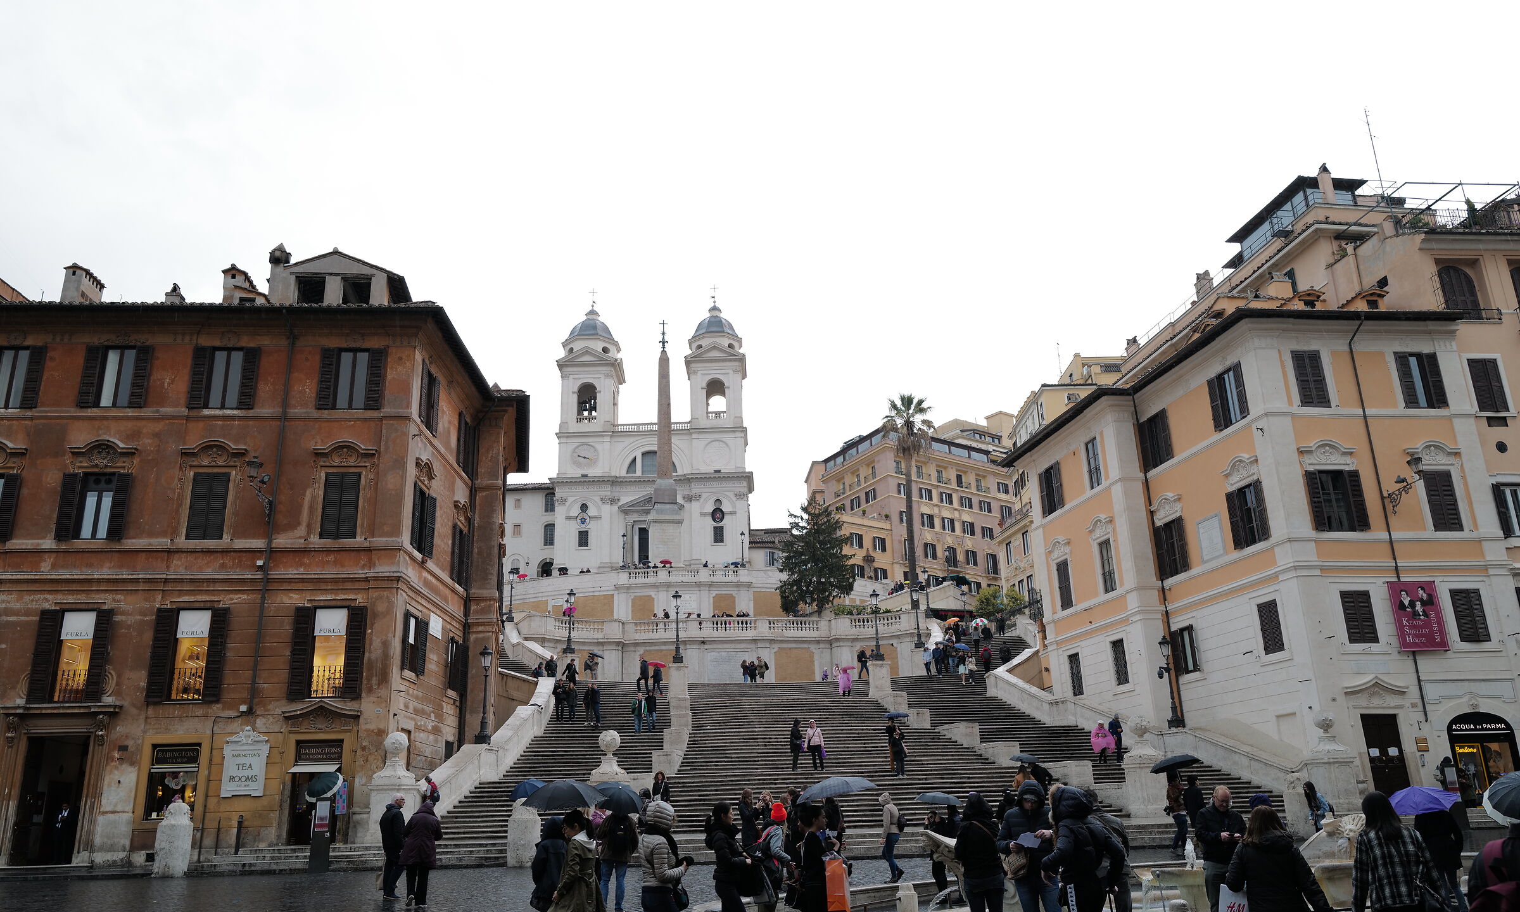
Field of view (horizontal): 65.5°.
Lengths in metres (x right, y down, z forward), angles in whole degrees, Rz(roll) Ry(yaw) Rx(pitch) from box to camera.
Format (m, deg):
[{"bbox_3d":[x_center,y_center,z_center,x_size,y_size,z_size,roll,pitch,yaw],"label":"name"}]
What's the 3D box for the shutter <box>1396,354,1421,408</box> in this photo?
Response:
[{"bbox_3d":[24.144,-2.804,44.098,0.560,2.150,0.070,0,-18,-4],"label":"shutter"}]

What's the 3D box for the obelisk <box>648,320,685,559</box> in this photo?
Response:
[{"bbox_3d":[-9.499,0.225,120.483,3.700,29.936,3.700,-2,-18,0],"label":"obelisk"}]

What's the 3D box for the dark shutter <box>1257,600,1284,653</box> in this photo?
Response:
[{"bbox_3d":[18.578,6.236,42.999,0.080,1.850,1.150,2,-18,-9],"label":"dark shutter"}]

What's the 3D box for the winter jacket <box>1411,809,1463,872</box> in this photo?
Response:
[{"bbox_3d":[9.704,5.488,16.967,0.500,0.907,0.340,-3,-18,5],"label":"winter jacket"}]

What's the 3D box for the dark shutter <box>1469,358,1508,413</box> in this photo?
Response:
[{"bbox_3d":[27.616,-2.656,44.825,1.206,2.158,0.060,0,-18,-6],"label":"dark shutter"}]

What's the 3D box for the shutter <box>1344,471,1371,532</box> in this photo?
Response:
[{"bbox_3d":[21.509,1.594,42.532,0.550,2.180,0.070,0,-18,-4],"label":"shutter"}]

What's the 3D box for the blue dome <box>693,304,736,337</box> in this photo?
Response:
[{"bbox_3d":[-5.599,-16.764,147.298,5.600,4.200,5.600,-1,-18,0],"label":"blue dome"}]

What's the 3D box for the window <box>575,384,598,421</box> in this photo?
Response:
[{"bbox_3d":[-22.136,-6.900,150.982,2.729,5.178,0.600,-2,-18,0],"label":"window"}]

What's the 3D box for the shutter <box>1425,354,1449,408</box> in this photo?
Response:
[{"bbox_3d":[25.534,-2.848,44.648,0.520,2.189,0.060,-2,-18,0],"label":"shutter"}]

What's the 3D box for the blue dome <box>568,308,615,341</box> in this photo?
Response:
[{"bbox_3d":[-22.454,-17.160,157.461,6.100,5.000,6.100,-2,-18,0],"label":"blue dome"}]

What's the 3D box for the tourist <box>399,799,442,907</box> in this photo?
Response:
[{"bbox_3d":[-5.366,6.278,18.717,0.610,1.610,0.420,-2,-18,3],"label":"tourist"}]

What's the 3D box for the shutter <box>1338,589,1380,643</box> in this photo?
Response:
[{"bbox_3d":[20.910,5.625,41.210,1.070,1.850,0.080,0,-18,-4],"label":"shutter"}]

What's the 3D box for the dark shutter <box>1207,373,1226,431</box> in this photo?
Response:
[{"bbox_3d":[17.950,-2.010,46.537,0.060,2.179,0.520,4,-19,-17],"label":"dark shutter"}]

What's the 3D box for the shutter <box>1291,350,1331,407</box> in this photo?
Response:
[{"bbox_3d":[17.881,-2.527,38.416,1.013,1.993,0.100,0,-18,-7],"label":"shutter"}]

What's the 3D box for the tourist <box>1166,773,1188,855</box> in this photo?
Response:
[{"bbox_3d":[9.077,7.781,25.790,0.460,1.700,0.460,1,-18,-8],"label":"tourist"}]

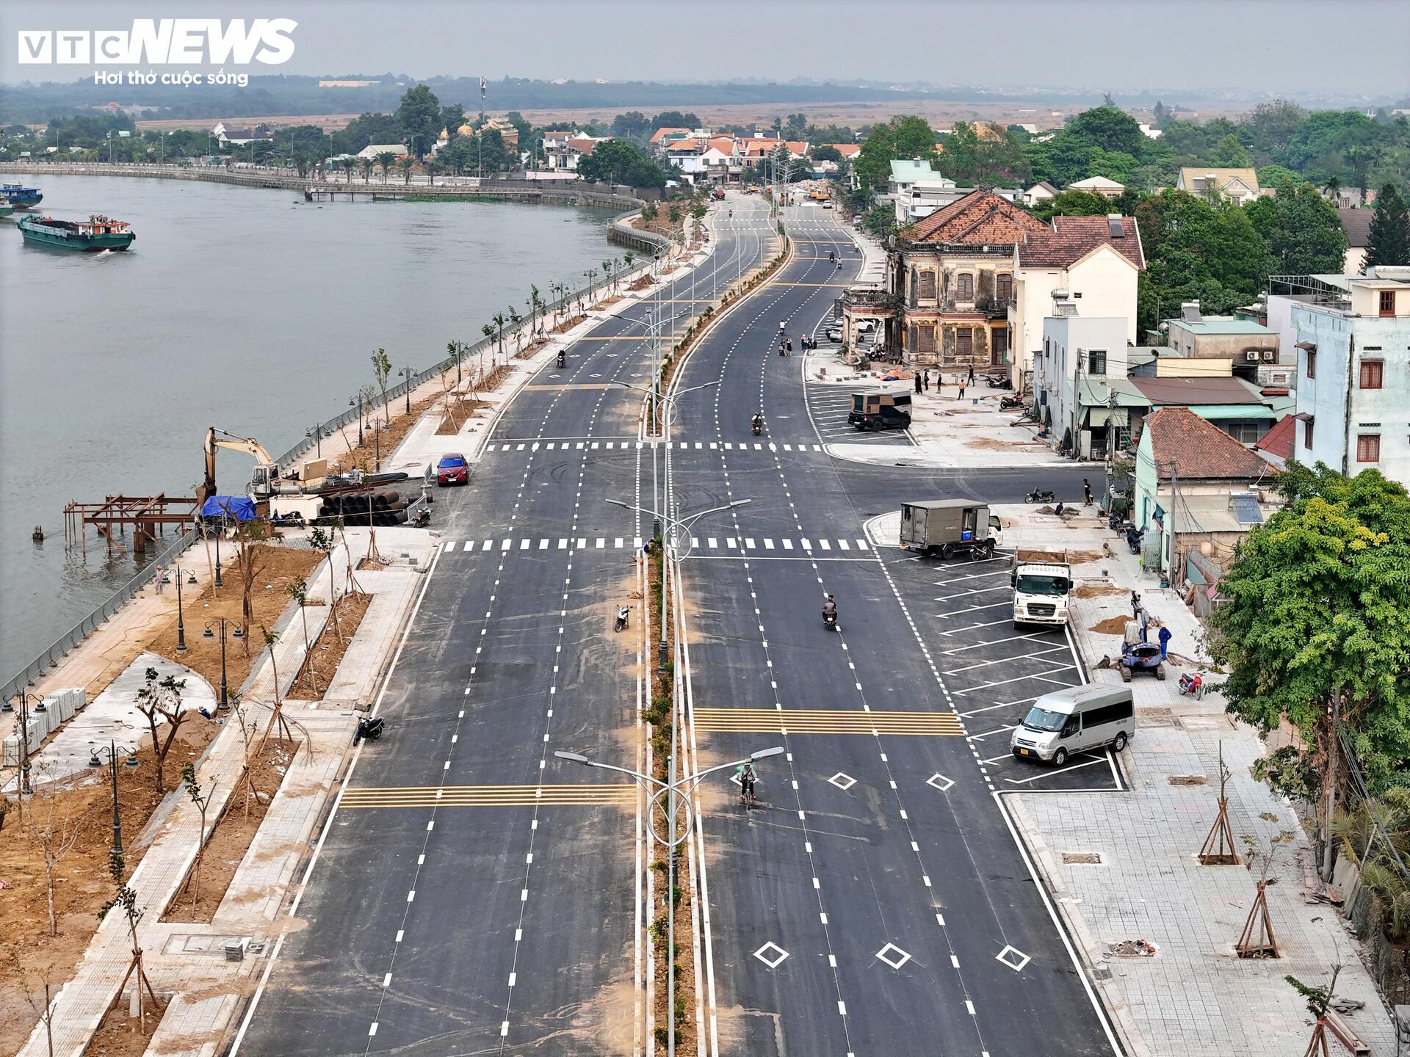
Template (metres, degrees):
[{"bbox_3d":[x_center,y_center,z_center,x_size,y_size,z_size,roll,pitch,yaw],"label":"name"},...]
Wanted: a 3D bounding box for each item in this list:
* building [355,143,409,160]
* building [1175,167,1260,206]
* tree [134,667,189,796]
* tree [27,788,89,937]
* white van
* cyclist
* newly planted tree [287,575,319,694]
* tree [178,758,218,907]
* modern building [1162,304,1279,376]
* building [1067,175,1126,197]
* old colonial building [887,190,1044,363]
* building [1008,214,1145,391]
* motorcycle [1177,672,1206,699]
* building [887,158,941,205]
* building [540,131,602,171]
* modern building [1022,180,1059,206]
[{"bbox_3d":[-90.712,-104.002,800.000,9.300,7.300,11.500,8,12,41],"label":"building"},{"bbox_3d":[89.519,-57.151,497.210,13.200,11.000,10.500,0,9,0],"label":"building"},{"bbox_3d":[-20.248,7.573,106.416,2.056,4.843,1.953,0,9,0],"label":"tree"},{"bbox_3d":[-19.348,10.083,85.172,1.800,4.300,1.800,0,9,0],"label":"tree"},{"bbox_3d":[14.631,7.803,113.354,5.750,2.380,2.100,-9,13,-44],"label":"white van"},{"bbox_3d":[1.591,9.528,105.271,0.680,1.555,1.650,0,9,-1],"label":"cyclist"},{"bbox_3d":[-16.768,4.341,118.911,1.300,4.600,1.300,0,9,0],"label":"newly planted tree"},{"bbox_3d":[-16.466,9.864,92.253,1.390,4.774,1.320,0,9,0],"label":"tree"},{"bbox_3d":[38.059,-11.939,210.638,6.300,6.800,10.500,0,9,-2],"label":"modern building"},{"bbox_3d":[74.852,-63.588,545.000,10.200,8.000,10.000,1,9,6],"label":"building"},{"bbox_3d":[27.100,-24.875,277.551,16.800,16.300,19.000,0,9,-2],"label":"old colonial building"},{"bbox_3d":[32.200,-19.795,249.299,11.200,14.800,11.800,0,9,0],"label":"building"},{"bbox_3d":[19.983,6.422,117.131,0.680,1.070,1.880,-5,10,-27],"label":"motorcycle"},{"bbox_3d":[37.031,-58.078,501.113,9.500,13.200,11.000,0,9,-3],"label":"building"},{"bbox_3d":[-36.848,-103.417,785.000,15.500,10.800,12.000,-1,9,-6],"label":"building"},{"bbox_3d":[60.684,-58.794,515.000,5.500,8.300,10.000,2,9,9],"label":"modern building"}]

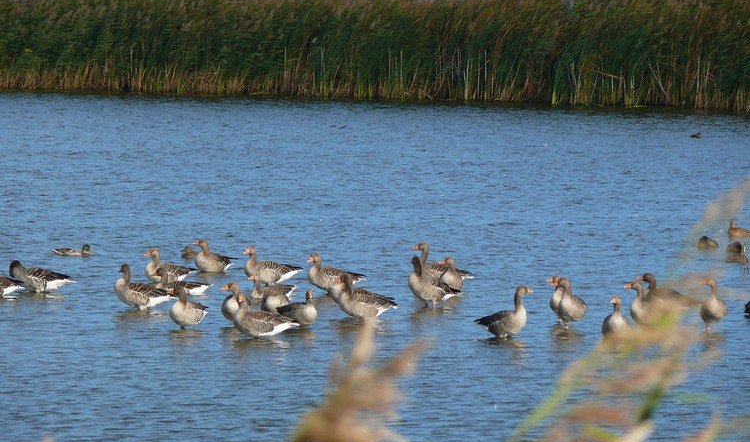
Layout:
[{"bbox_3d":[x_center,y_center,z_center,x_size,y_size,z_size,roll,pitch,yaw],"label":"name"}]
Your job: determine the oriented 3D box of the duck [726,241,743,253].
[{"bbox_3d":[4.798,0.350,97.000,0.300,0.165,0.170,3,3,41],"label":"duck"}]

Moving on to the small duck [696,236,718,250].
[{"bbox_3d":[4.436,0.307,97.000,0.340,0.200,0.190,-1,2,-37],"label":"small duck"}]

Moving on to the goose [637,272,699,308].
[{"bbox_3d":[3.156,0.836,78.000,0.690,0.550,0.260,1,2,-3],"label":"goose"}]

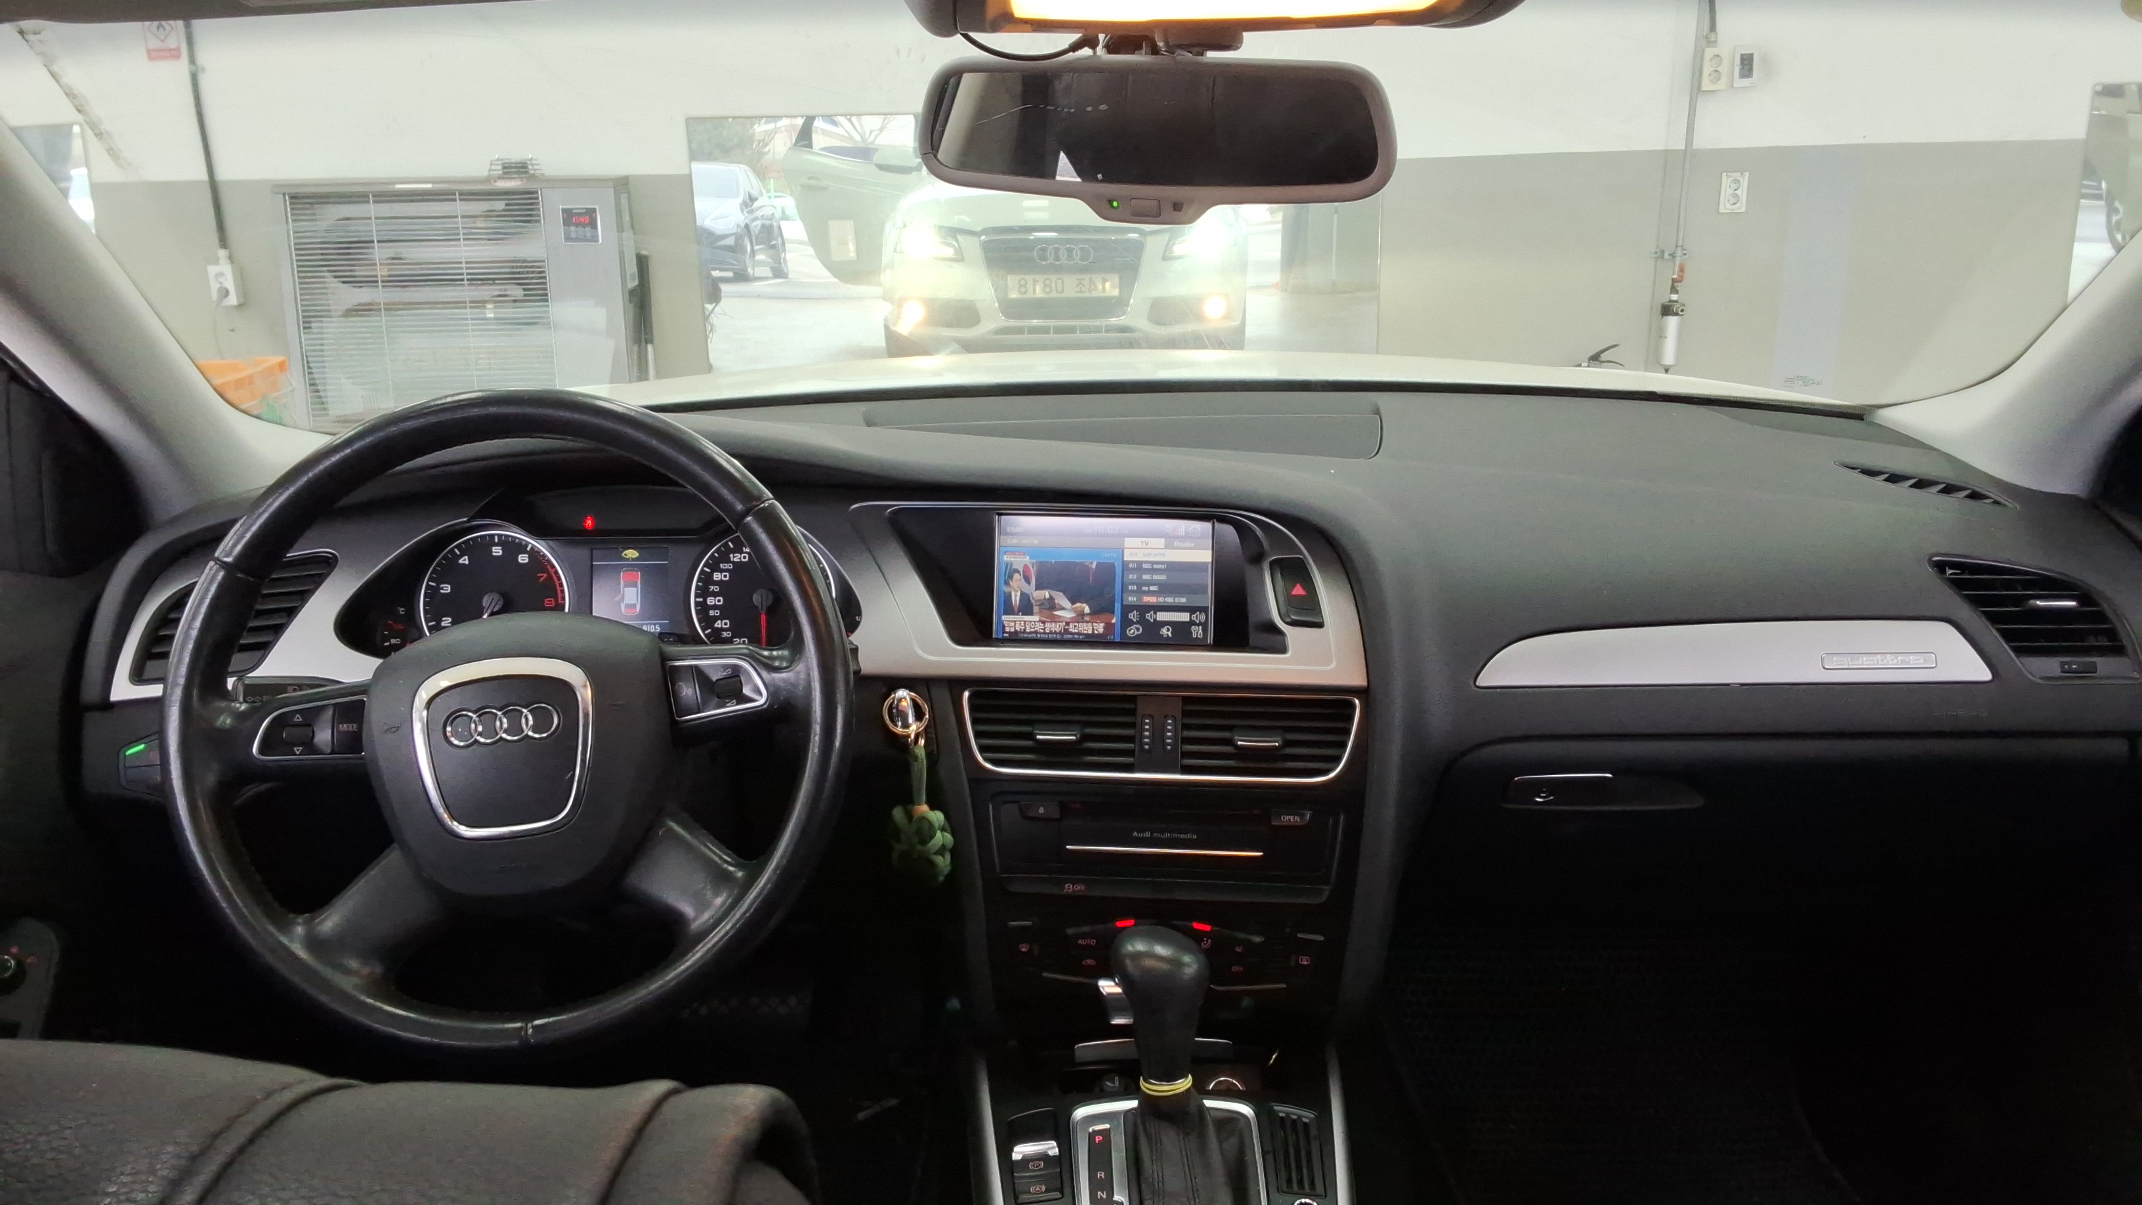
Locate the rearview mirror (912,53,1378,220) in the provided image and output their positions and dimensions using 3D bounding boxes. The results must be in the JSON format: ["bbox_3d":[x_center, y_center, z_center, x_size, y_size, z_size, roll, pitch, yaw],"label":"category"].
[{"bbox_3d":[0.043,-0.236,0.880,0.243,0.080,0.044,8,19,20],"label":"rearview mirror"}]

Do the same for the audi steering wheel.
[{"bbox_3d":[-0.312,0.061,0.992,0.372,0.372,0.100,-6,-10,-8],"label":"audi steering wheel"}]

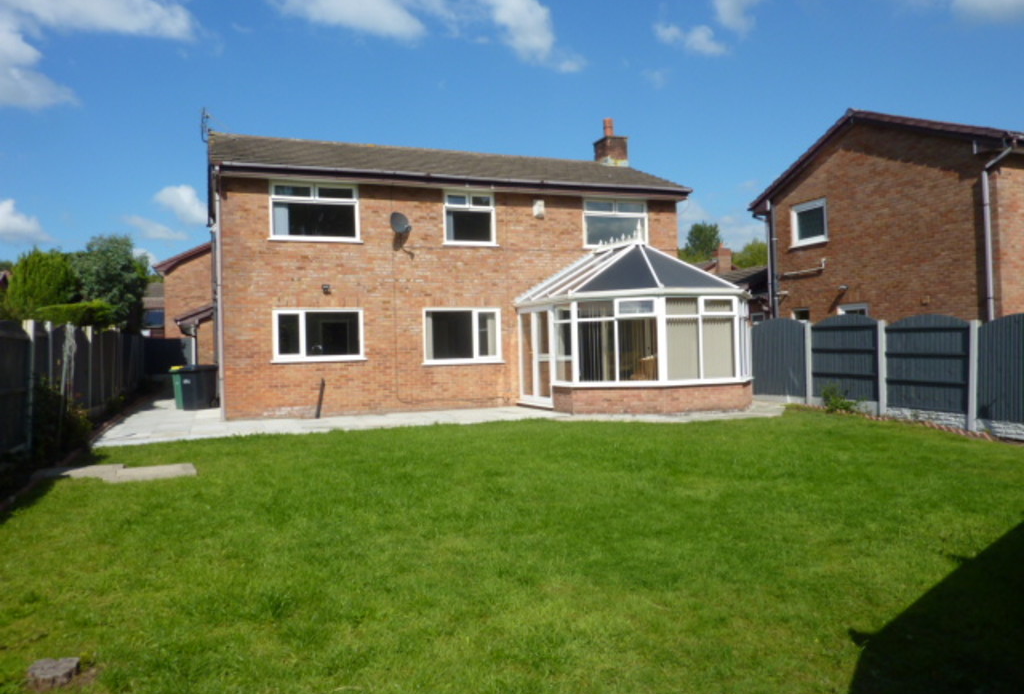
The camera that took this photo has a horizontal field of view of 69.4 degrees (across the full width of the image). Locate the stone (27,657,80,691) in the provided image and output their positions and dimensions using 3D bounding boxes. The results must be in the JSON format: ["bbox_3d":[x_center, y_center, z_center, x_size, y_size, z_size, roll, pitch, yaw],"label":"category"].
[{"bbox_3d":[-2.096,1.498,3.386,0.212,0.066,0.206,-1,-1,-20],"label":"stone"}]

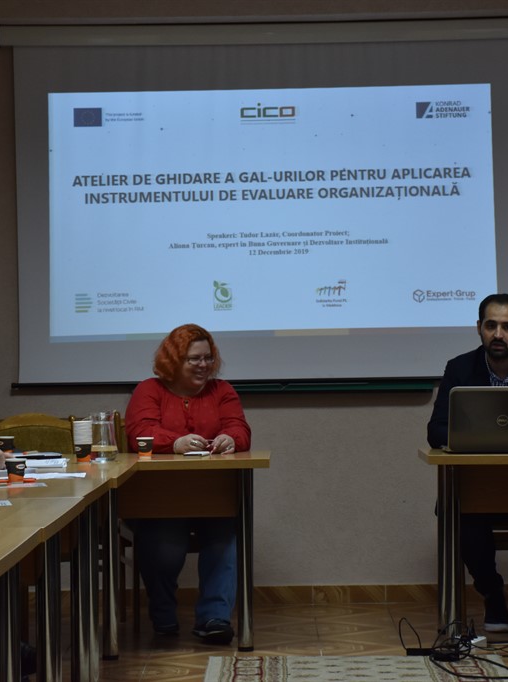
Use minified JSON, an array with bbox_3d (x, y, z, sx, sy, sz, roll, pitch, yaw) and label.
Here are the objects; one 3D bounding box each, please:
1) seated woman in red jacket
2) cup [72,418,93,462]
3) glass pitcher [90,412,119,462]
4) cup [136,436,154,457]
[{"bbox_3d":[-0.278,0.553,10.400,0.510,1.255,0.860,-1,0,-5],"label":"seated woman in red jacket"},{"bbox_3d":[-0.649,0.381,9.700,0.069,0.155,0.069,-1,0,0],"label":"cup"},{"bbox_3d":[-0.572,0.360,9.760,0.104,0.194,0.104,-1,0,0],"label":"glass pitcher"},{"bbox_3d":[-0.426,0.418,10.030,0.070,0.077,0.070,-1,0,0],"label":"cup"}]

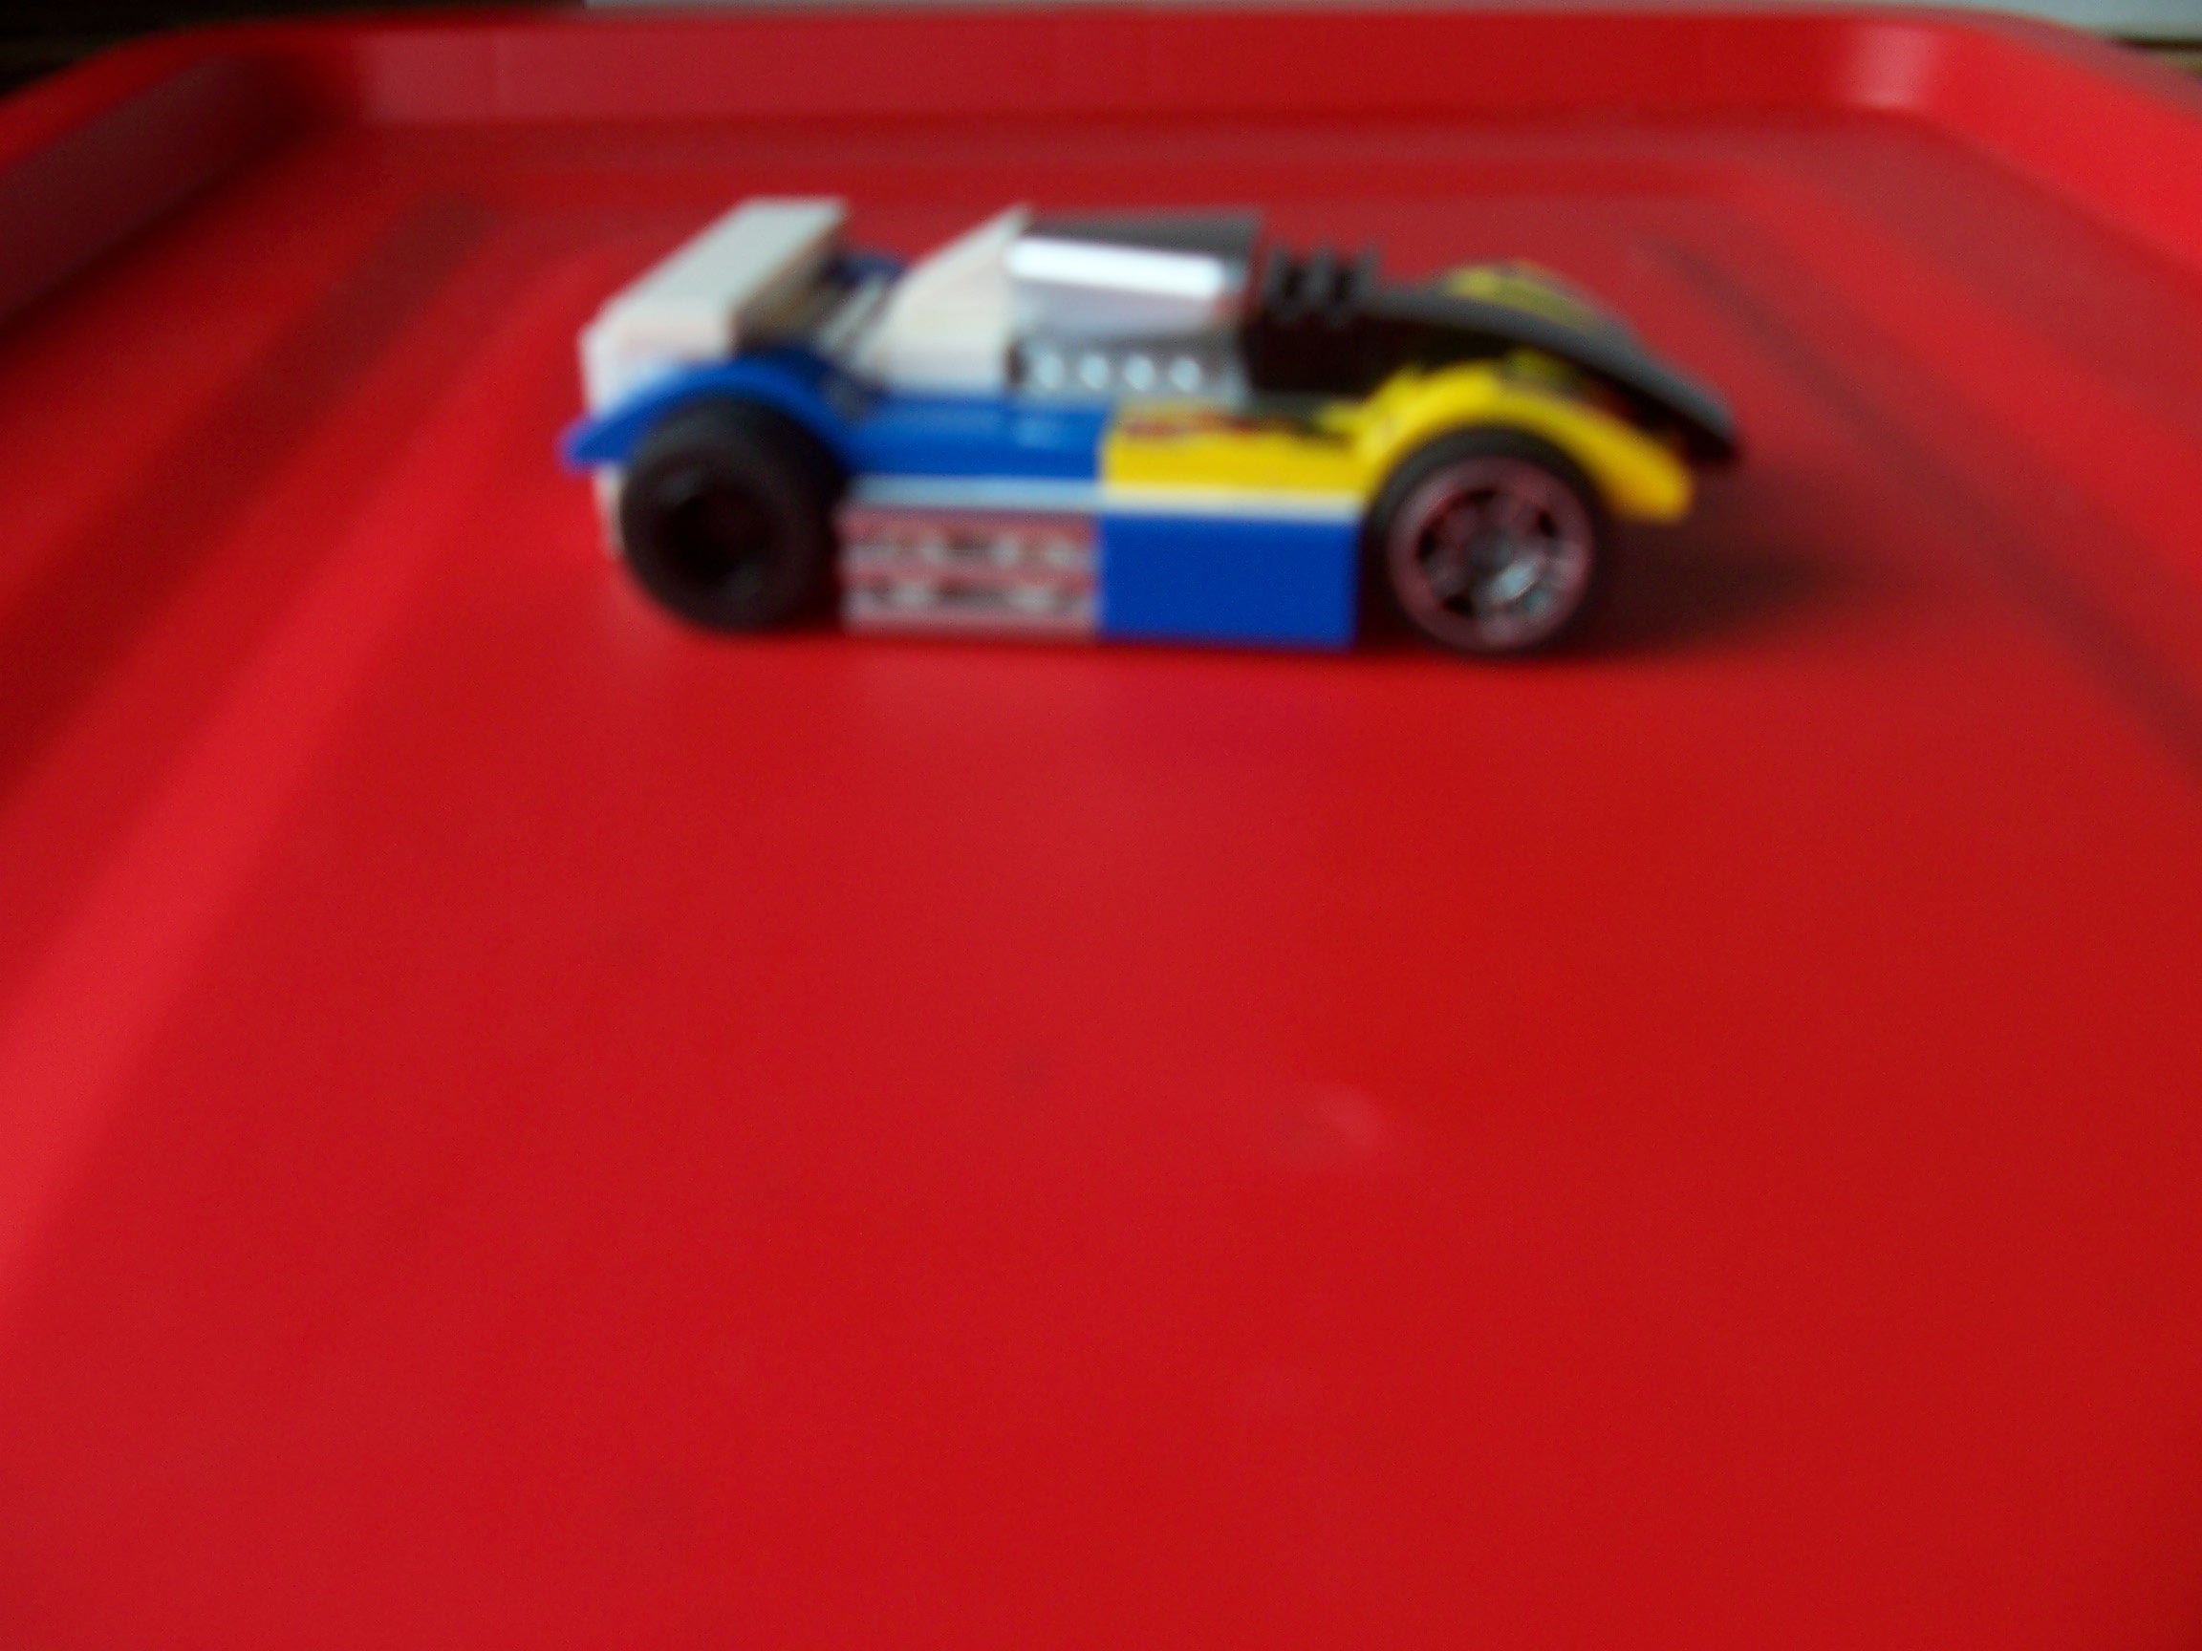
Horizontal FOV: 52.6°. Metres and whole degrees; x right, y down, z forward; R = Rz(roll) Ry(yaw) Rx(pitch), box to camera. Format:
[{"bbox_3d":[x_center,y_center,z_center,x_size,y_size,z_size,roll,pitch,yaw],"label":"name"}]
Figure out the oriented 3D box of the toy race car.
[{"bbox_3d":[0.004,-0.028,0.149,0.072,0.023,0.033,2,27,6],"label":"toy race car"}]

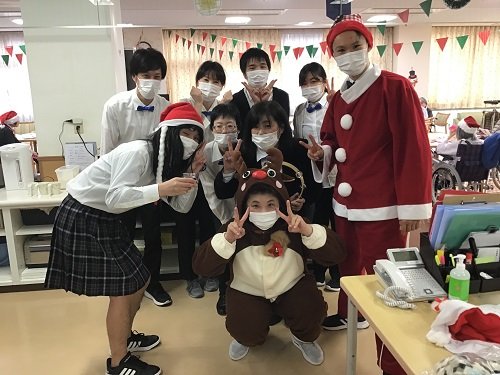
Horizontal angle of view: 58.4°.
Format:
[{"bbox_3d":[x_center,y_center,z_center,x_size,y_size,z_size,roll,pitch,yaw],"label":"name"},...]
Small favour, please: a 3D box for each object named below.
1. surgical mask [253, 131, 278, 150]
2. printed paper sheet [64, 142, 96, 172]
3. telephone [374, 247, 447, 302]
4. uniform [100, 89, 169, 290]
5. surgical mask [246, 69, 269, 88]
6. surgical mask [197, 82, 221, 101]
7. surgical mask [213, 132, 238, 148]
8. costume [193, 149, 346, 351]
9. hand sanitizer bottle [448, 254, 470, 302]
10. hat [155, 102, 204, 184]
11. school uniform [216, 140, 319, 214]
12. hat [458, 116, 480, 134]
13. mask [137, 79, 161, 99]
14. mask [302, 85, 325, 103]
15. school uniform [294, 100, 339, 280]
[{"bbox_3d":[0.082,-0.257,2.450,0.145,0.110,0.075,2,12,14],"label":"surgical mask"},{"bbox_3d":[-1.268,-0.185,3.380,0.225,0.300,0.015,-3,12,-5],"label":"printed paper sheet"},{"bbox_3d":[0.554,0.289,1.559,0.172,0.110,0.230,-3,12,-7],"label":"telephone"},{"bbox_3d":[-0.743,0.052,2.930,0.460,1.380,0.330,-4,11,-13],"label":"uniform"},{"bbox_3d":[0.052,-0.720,2.970,0.148,0.115,0.075,-1,14,-1],"label":"surgical mask"},{"bbox_3d":[-0.253,-0.589,2.760,0.145,0.115,0.075,9,14,1],"label":"surgical mask"},{"bbox_3d":[-0.133,-0.272,2.552,0.137,0.100,0.085,-2,12,-1],"label":"surgical mask"},{"bbox_3d":[0.098,0.300,2.434,0.810,1.030,0.600,-1,12,0],"label":"costume"},{"bbox_3d":[0.682,0.296,1.455,0.064,0.153,0.064,-5,12,-17],"label":"hand sanitizer bottle"},{"bbox_3d":[-0.326,-0.217,2.147,0.240,0.380,0.210,10,17,44],"label":"hat"},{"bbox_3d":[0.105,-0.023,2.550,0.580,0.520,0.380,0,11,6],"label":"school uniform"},{"bbox_3d":[2.255,-0.637,4.600,0.220,0.180,0.230,-8,13,-30],"label":"hat"},{"bbox_3d":[-0.585,-0.569,2.606,0.137,0.115,0.085,-4,12,-13],"label":"mask"},{"bbox_3d":[0.402,-0.589,2.824,0.137,0.100,0.085,1,12,11],"label":"mask"},{"bbox_3d":[0.462,0.032,3.033,0.400,1.270,0.270,0,12,7],"label":"school uniform"}]

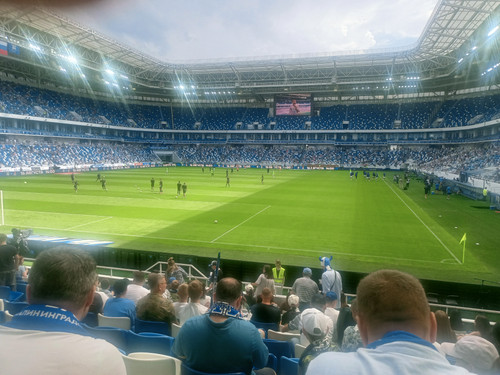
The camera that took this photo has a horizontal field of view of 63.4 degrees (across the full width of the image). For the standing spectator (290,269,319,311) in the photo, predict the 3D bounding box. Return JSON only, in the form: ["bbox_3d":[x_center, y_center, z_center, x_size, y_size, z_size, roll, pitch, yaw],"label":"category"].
[{"bbox_3d":[1.218,2.634,8.936,0.570,1.740,0.360,3,5,15],"label":"standing spectator"}]

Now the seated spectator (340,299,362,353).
[{"bbox_3d":[1.156,1.713,4.402,0.500,1.260,0.750,3,6,15],"label":"seated spectator"}]

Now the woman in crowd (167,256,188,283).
[{"bbox_3d":[-1.557,2.244,8.453,0.500,1.540,0.450,1,5,-1],"label":"woman in crowd"}]

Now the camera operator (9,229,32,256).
[{"bbox_3d":[-11.300,2.835,20.187,1.000,1.500,0.850,-2,6,-26],"label":"camera operator"}]

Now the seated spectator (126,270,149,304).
[{"bbox_3d":[-1.508,1.788,5.954,0.500,1.280,0.750,3,6,15],"label":"seated spectator"}]

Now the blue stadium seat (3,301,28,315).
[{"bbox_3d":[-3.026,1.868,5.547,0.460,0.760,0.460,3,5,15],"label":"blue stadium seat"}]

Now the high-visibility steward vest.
[{"bbox_3d":[1.018,3.109,14.288,0.460,0.600,0.280,3,5,15],"label":"high-visibility steward vest"}]

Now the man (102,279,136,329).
[{"bbox_3d":[-1.605,1.730,5.306,0.500,1.170,0.750,3,5,15],"label":"man"}]

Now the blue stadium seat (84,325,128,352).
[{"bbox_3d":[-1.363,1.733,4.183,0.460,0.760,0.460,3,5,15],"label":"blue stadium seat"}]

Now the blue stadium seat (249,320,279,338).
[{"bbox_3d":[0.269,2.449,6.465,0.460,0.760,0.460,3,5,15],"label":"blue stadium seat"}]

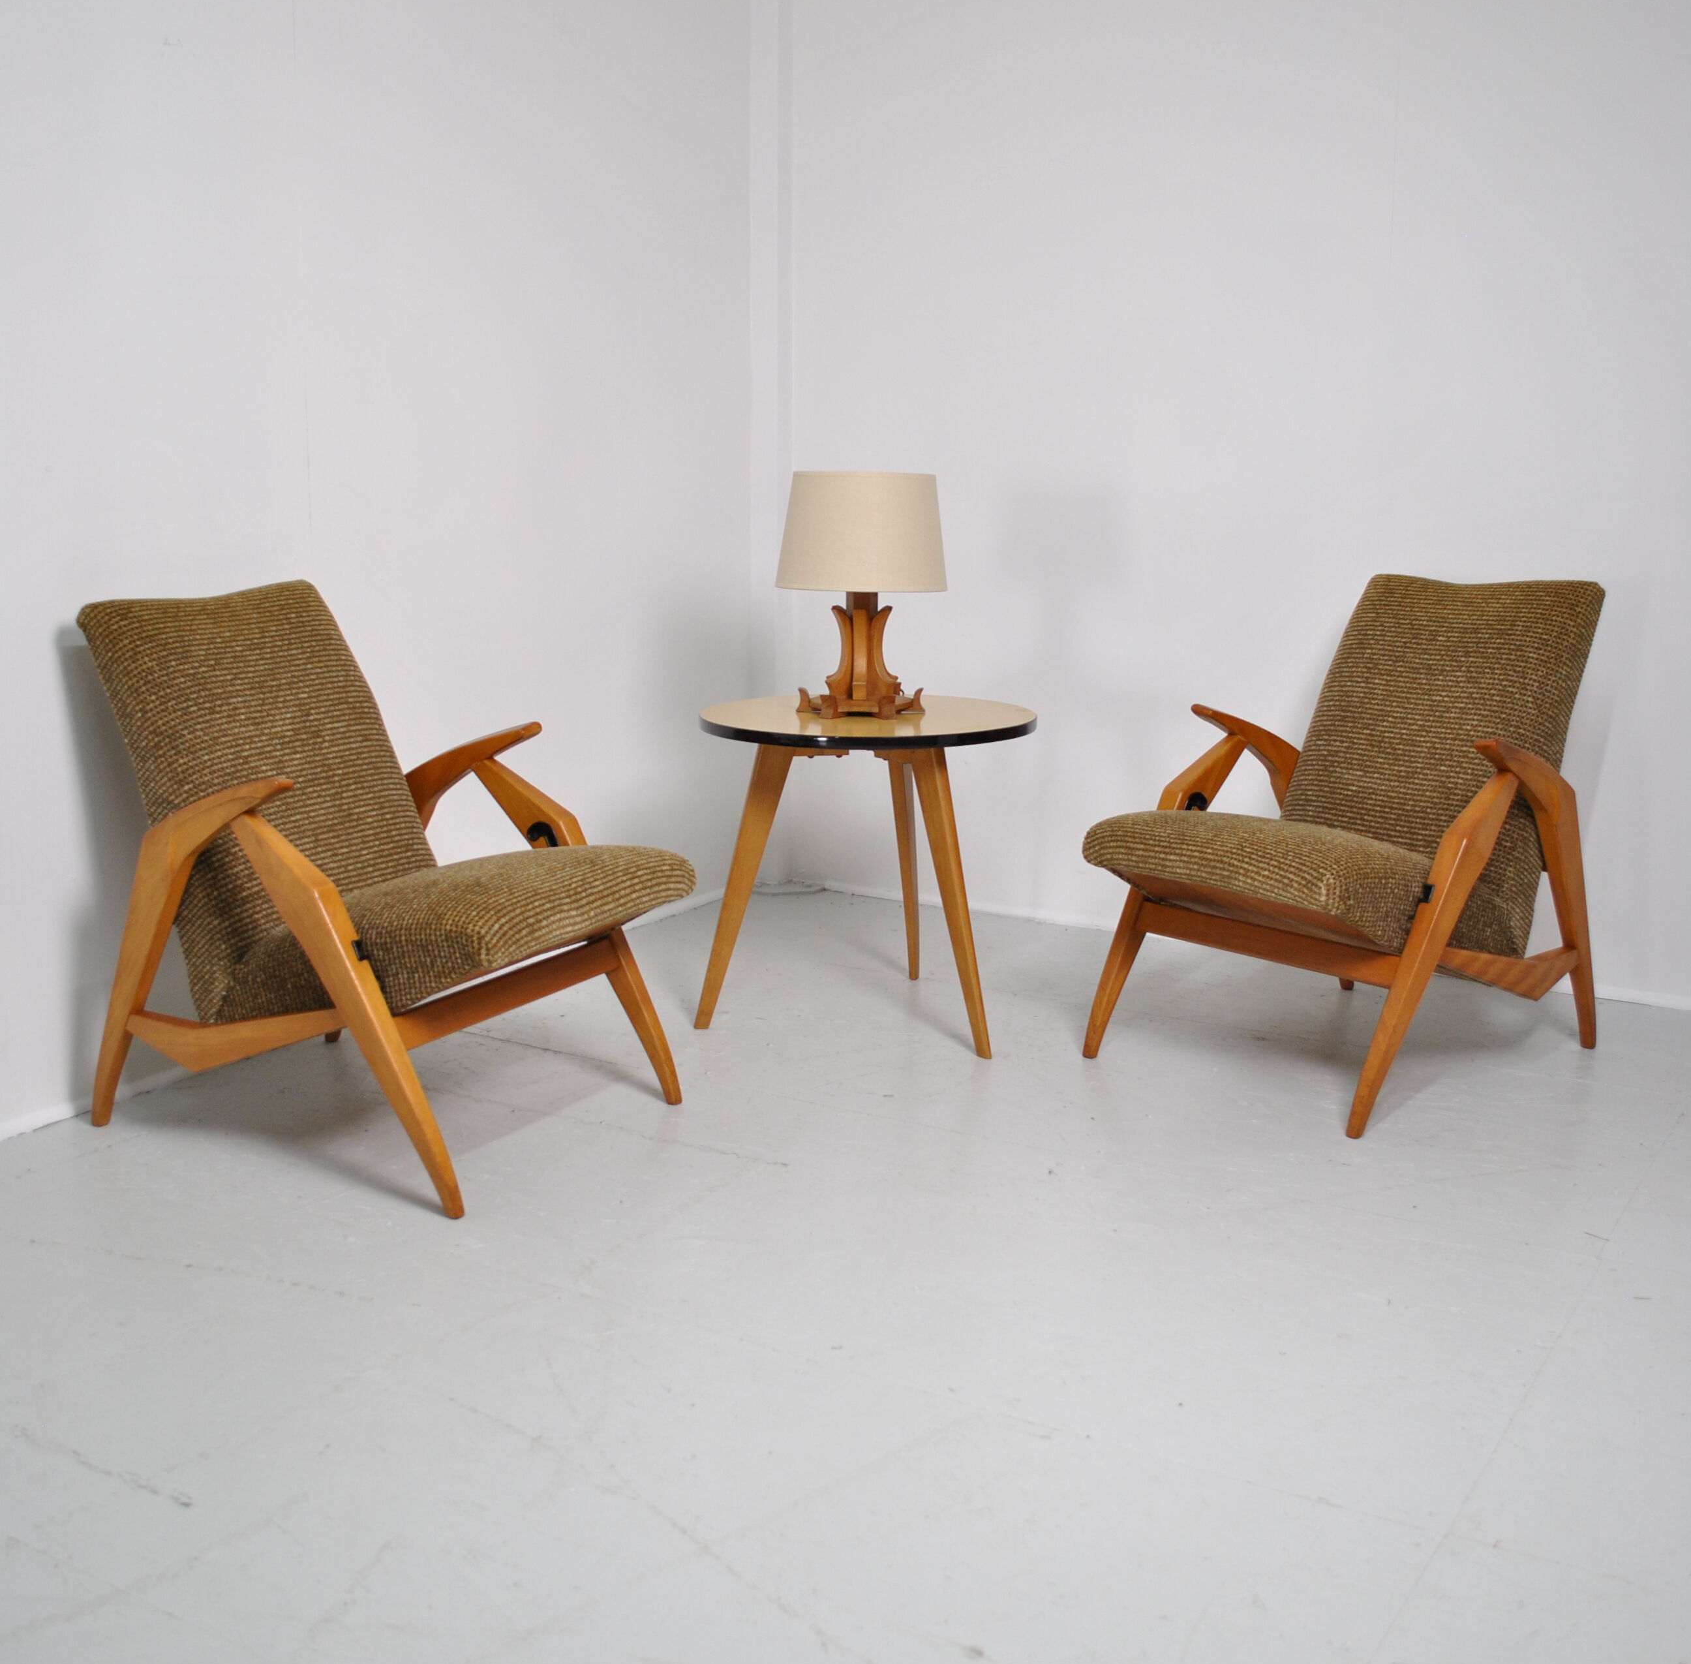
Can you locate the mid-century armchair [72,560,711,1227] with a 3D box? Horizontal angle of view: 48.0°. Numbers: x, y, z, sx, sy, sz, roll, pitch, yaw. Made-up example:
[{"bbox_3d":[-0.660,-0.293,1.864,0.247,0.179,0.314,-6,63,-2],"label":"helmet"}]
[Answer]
[{"bbox_3d":[-0.708,0.047,2.983,0.847,0.842,0.597,6,12,29],"label":"mid-century armchair"}]

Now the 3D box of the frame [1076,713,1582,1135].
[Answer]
[{"bbox_3d":[0.899,0.098,3.373,0.775,0.612,0.597,-9,14,-40],"label":"frame"}]

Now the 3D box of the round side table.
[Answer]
[{"bbox_3d":[0.042,0.071,3.572,0.634,0.585,0.634,0,11,0],"label":"round side table"}]

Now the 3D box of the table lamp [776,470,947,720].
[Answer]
[{"bbox_3d":[0.033,-0.441,3.519,0.318,0.441,0.318,0,11,0],"label":"table lamp"}]

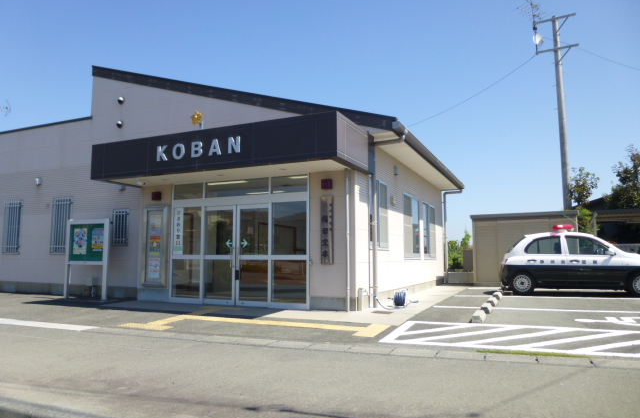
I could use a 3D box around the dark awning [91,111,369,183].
[{"bbox_3d":[-1.891,-0.987,8.992,5.462,0.727,1.434,-3,-6,25],"label":"dark awning"}]

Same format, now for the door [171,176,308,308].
[{"bbox_3d":[-1.653,0.635,9.125,3.249,2.500,0.100,-3,-6,25],"label":"door"}]

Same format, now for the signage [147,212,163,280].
[{"bbox_3d":[-3.568,0.807,9.974,0.447,1.530,0.040,-3,-6,25],"label":"signage"}]

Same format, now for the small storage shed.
[{"bbox_3d":[6.849,1.394,15.450,3.150,2.320,1.900,-3,-6,25],"label":"small storage shed"}]

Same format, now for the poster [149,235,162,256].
[{"bbox_3d":[-3.548,0.800,9.965,0.310,0.412,0.015,-3,-6,25],"label":"poster"}]

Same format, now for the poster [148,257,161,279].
[{"bbox_3d":[-3.552,1.272,9.918,0.303,0.417,0.015,-3,-6,25],"label":"poster"}]

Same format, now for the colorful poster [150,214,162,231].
[{"bbox_3d":[-3.544,0.344,10.011,0.294,0.417,0.015,-3,-6,25],"label":"colorful poster"}]

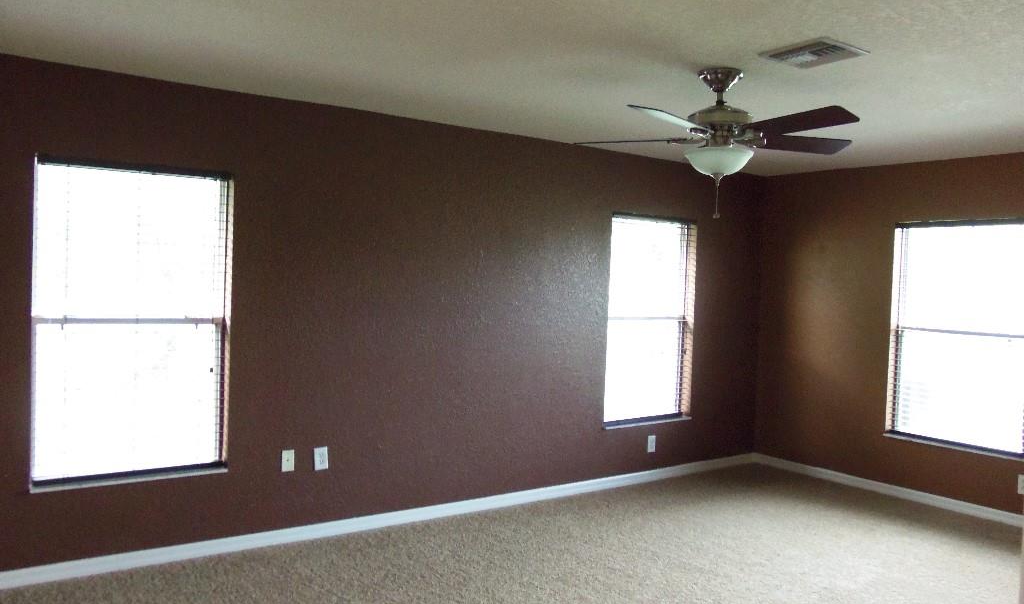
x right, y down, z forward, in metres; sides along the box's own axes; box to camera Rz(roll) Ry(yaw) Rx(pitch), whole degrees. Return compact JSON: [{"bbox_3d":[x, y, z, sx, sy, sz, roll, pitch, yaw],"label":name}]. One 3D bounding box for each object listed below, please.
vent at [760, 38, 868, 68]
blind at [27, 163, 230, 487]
[{"bbox_3d":[1.224,-0.991,3.114,0.310,0.025,0.300,1,2,-35],"label":"vent"},{"bbox_3d":[-1.878,0.105,3.857,0.875,1.550,0.055,1,2,-35],"label":"blind"}]

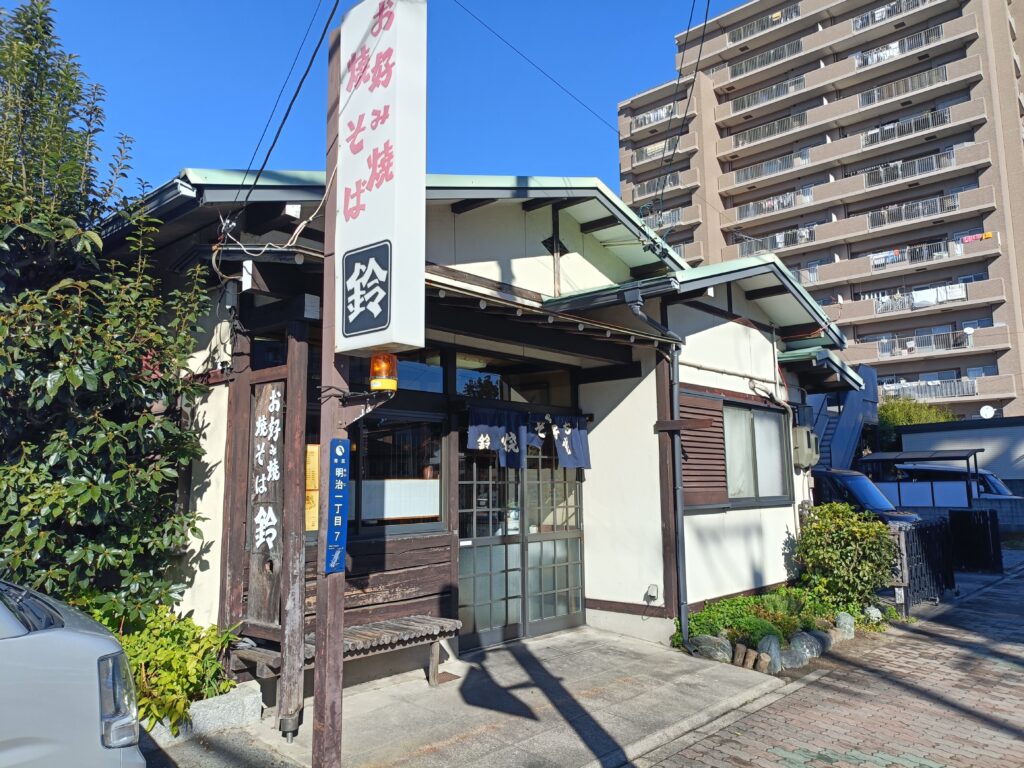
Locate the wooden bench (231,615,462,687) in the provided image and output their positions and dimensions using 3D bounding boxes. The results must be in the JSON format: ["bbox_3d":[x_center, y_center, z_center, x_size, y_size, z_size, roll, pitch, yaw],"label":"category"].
[{"bbox_3d":[-1.030,1.820,4.774,0.451,0.414,1.542,-7,-11,41],"label":"wooden bench"}]

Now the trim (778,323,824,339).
[{"bbox_3d":[3.577,-0.663,9.139,0.507,0.130,0.100,-8,-11,42],"label":"trim"}]

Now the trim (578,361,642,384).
[{"bbox_3d":[0.993,-0.113,7.544,0.790,0.160,0.075,-8,-11,42],"label":"trim"}]

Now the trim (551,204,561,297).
[{"bbox_3d":[0.430,-1.329,7.365,0.066,0.949,0.089,-7,-11,41],"label":"trim"}]

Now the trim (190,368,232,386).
[{"bbox_3d":[-2.183,-0.033,5.331,0.660,0.085,0.040,-8,-11,42],"label":"trim"}]

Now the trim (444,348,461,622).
[{"bbox_3d":[-0.523,0.955,6.334,0.105,2.500,0.110,-7,-10,43],"label":"trim"}]

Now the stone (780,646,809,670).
[{"bbox_3d":[2.242,2.174,5.889,0.150,0.169,0.197,-7,-11,41],"label":"stone"}]

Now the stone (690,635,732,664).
[{"bbox_3d":[1.736,2.320,6.436,0.380,0.220,0.270,-7,-10,43],"label":"stone"}]

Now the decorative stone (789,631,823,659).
[{"bbox_3d":[2.649,2.356,6.662,0.280,0.230,0.270,-7,-10,43],"label":"decorative stone"}]

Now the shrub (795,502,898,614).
[{"bbox_3d":[3.792,1.955,8.386,1.040,1.150,1.100,-7,-10,43],"label":"shrub"}]

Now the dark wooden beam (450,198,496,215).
[{"bbox_3d":[-0.321,-1.537,6.253,0.460,0.082,0.088,-8,-10,42],"label":"dark wooden beam"}]

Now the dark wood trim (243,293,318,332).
[{"bbox_3d":[-1.513,-0.428,4.759,0.860,0.145,0.105,-7,-10,43],"label":"dark wood trim"}]

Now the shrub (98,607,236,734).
[{"bbox_3d":[-2.116,1.706,4.469,0.550,0.650,0.740,-8,-11,42],"label":"shrub"}]

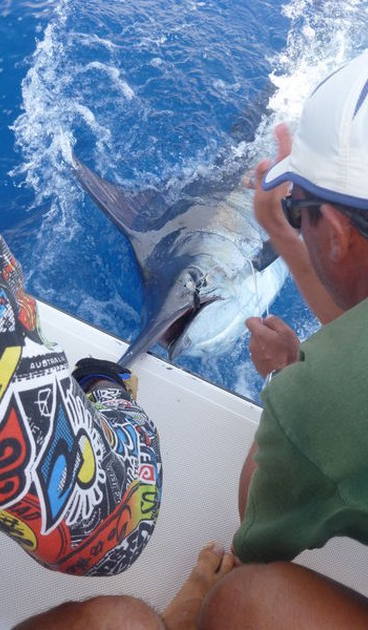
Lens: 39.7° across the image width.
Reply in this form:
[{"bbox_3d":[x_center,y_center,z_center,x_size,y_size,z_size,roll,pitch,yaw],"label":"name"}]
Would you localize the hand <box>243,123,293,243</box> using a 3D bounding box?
[{"bbox_3d":[0.145,-0.225,0.860,0.075,0.085,0.185,2,87,20],"label":"hand"}]

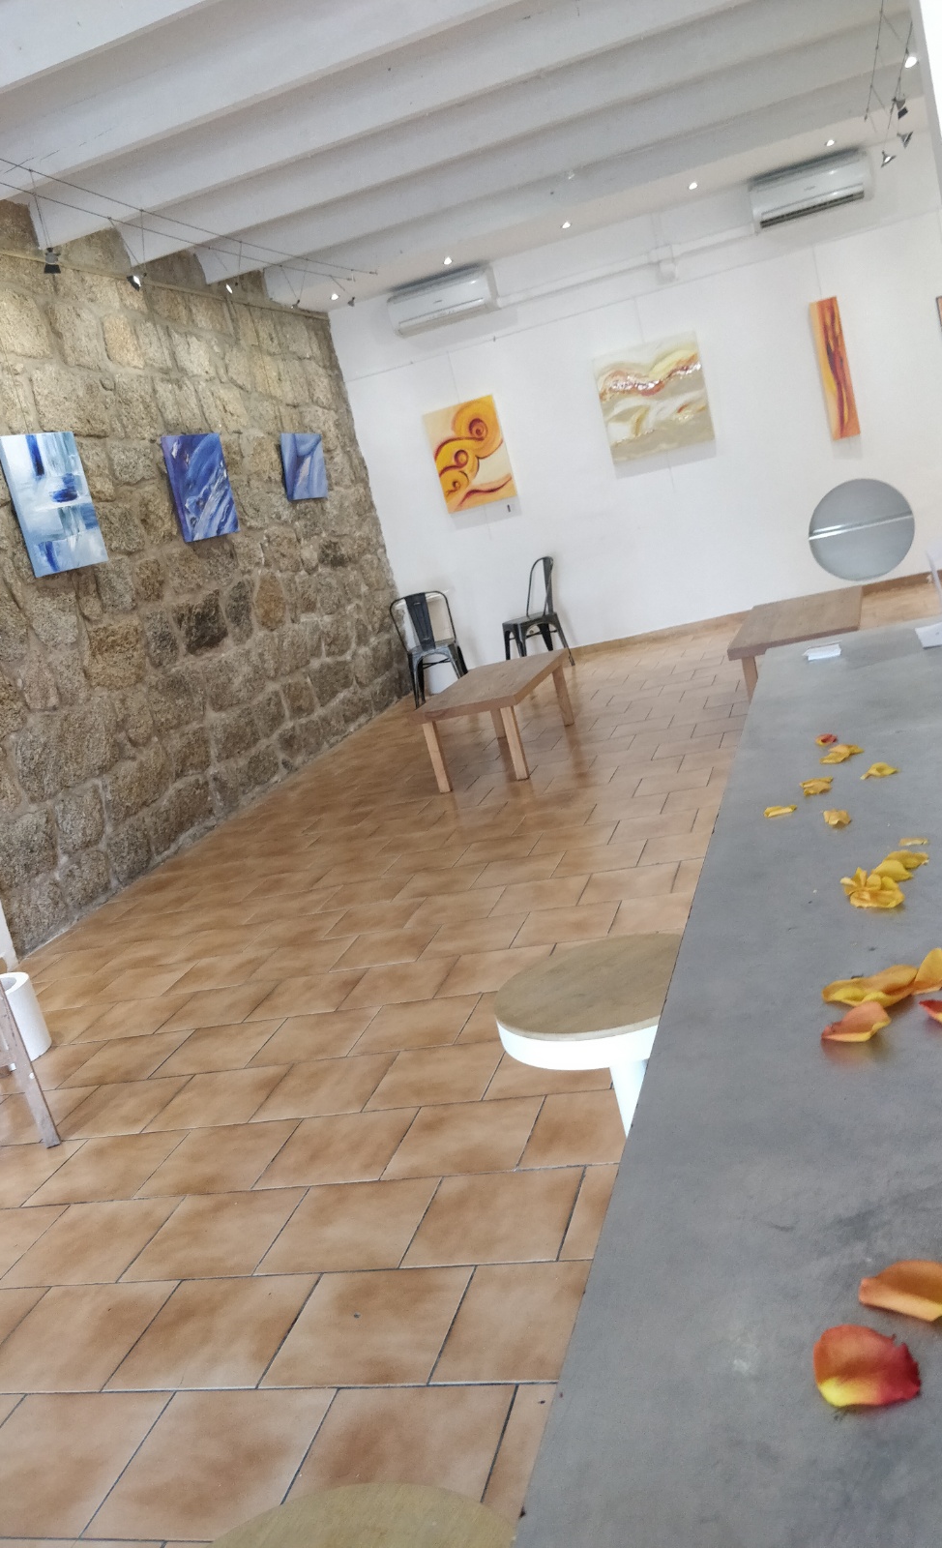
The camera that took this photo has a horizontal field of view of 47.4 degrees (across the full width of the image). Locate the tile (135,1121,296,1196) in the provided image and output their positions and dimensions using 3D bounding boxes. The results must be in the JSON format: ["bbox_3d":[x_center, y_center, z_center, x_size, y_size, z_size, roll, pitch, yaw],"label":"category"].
[{"bbox_3d":[-0.644,0.997,2.765,0.333,0.013,0.297,-11,14,17],"label":"tile"}]

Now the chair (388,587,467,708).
[{"bbox_3d":[-0.274,-0.995,8.568,0.440,0.840,0.460,-11,14,17],"label":"chair"}]

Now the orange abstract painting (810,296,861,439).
[{"bbox_3d":[2.707,-2.999,7.966,0.195,1.000,0.030,-10,14,17],"label":"orange abstract painting"}]

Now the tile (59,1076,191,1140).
[{"bbox_3d":[-1.035,0.996,3.181,0.333,0.013,0.297,-11,14,17],"label":"tile"}]

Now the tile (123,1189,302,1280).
[{"bbox_3d":[-0.579,1.056,2.456,0.333,0.013,0.297,-11,14,17],"label":"tile"}]

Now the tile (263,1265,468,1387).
[{"bbox_3d":[-0.189,1.056,2.047,0.333,0.013,0.297,-11,14,17],"label":"tile"}]

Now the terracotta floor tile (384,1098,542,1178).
[{"bbox_3d":[-0.011,0.874,2.572,0.334,0.010,0.288,-10,14,19],"label":"terracotta floor tile"}]

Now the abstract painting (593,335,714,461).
[{"bbox_3d":[1.401,-2.859,8.206,0.790,0.790,0.035,-11,14,17],"label":"abstract painting"}]

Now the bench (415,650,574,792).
[{"bbox_3d":[0.171,-0.316,6.177,0.610,0.450,1.180,-10,14,17],"label":"bench"}]

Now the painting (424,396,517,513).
[{"bbox_3d":[0.001,-2.579,8.698,0.600,0.810,0.030,-10,14,17],"label":"painting"}]

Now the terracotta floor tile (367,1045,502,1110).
[{"bbox_3d":[-0.087,0.816,2.890,0.334,0.010,0.287,-10,14,19],"label":"terracotta floor tile"}]

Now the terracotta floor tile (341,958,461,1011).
[{"bbox_3d":[-0.232,0.696,3.550,0.330,0.010,0.310,-10,14,17],"label":"terracotta floor tile"}]

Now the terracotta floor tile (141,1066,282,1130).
[{"bbox_3d":[-0.720,0.936,3.085,0.336,0.010,0.290,-10,14,18],"label":"terracotta floor tile"}]

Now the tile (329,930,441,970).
[{"bbox_3d":[-0.301,0.634,3.860,0.333,0.013,0.297,-11,14,17],"label":"tile"}]

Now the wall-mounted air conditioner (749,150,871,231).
[{"bbox_3d":[2.413,-4.159,7.659,0.800,0.295,0.200,-10,14,17],"label":"wall-mounted air conditioner"}]

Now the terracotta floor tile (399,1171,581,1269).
[{"bbox_3d":[0.054,0.938,2.263,0.333,0.013,0.297,-11,14,17],"label":"terracotta floor tile"}]

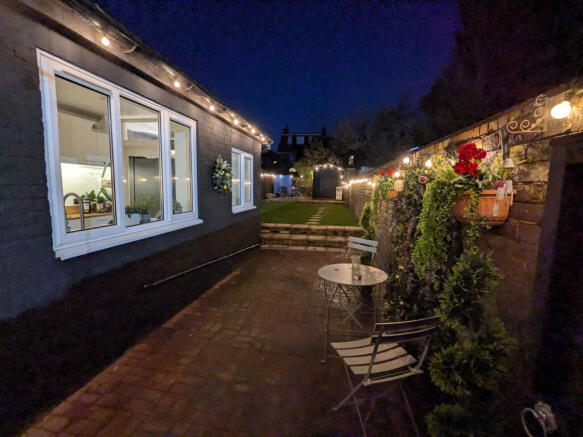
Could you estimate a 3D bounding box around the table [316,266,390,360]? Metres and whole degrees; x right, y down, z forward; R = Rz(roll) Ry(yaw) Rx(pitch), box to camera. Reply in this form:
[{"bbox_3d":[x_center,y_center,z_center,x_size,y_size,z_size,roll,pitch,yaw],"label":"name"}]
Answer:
[{"bbox_3d":[0.532,0.840,2.428,0.605,0.715,0.605,1,7,0],"label":"table"}]

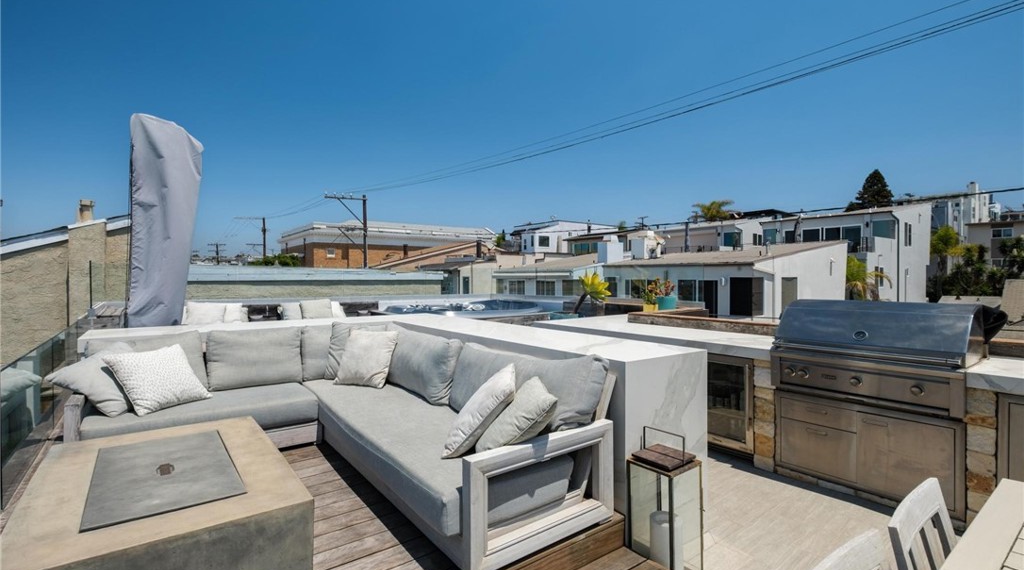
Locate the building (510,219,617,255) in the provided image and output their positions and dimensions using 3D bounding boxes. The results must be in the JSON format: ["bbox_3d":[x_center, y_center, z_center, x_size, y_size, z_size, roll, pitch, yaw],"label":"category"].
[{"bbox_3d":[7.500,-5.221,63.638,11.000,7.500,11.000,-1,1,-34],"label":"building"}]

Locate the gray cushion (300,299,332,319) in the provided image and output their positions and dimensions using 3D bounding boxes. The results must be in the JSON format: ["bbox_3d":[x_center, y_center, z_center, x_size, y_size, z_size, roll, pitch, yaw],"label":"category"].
[{"bbox_3d":[-2.980,0.416,6.506,0.480,0.430,0.160,0,-13,-30],"label":"gray cushion"}]

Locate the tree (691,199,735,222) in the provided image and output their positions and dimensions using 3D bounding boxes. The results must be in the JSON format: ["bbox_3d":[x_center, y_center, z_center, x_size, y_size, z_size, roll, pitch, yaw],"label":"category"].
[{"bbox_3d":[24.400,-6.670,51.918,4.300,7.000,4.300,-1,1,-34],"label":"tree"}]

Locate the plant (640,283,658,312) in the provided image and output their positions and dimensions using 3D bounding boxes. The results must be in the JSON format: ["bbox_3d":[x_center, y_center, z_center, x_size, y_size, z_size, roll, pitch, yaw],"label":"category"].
[{"bbox_3d":[1.918,0.174,5.950,0.220,0.410,0.220,0,0,-38],"label":"plant"}]

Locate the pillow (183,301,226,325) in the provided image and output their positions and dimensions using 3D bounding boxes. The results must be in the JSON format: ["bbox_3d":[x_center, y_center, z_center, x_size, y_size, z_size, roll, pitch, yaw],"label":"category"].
[{"bbox_3d":[-4.204,0.420,5.850,0.470,0.420,0.180,0,0,-38],"label":"pillow"}]

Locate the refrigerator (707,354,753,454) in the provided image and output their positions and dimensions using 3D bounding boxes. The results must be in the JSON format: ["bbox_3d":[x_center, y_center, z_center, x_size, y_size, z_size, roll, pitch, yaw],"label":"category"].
[{"bbox_3d":[2.040,1.025,3.957,0.600,0.840,0.610,0,0,-39],"label":"refrigerator"}]

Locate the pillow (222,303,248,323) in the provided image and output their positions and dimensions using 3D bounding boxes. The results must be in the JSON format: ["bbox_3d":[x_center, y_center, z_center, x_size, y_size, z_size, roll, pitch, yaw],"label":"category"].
[{"bbox_3d":[-3.760,0.425,5.806,0.380,0.390,0.150,0,-13,-24],"label":"pillow"}]

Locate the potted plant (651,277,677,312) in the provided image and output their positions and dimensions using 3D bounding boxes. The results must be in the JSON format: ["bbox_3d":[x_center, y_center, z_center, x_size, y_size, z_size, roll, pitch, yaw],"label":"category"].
[{"bbox_3d":[1.975,0.111,5.562,0.310,0.410,0.310,-1,1,-34],"label":"potted plant"}]

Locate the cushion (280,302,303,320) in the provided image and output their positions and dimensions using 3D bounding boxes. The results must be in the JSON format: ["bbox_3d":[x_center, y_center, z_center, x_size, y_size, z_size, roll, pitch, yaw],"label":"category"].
[{"bbox_3d":[-3.088,0.420,6.000,0.450,0.420,0.170,0,0,-38],"label":"cushion"}]

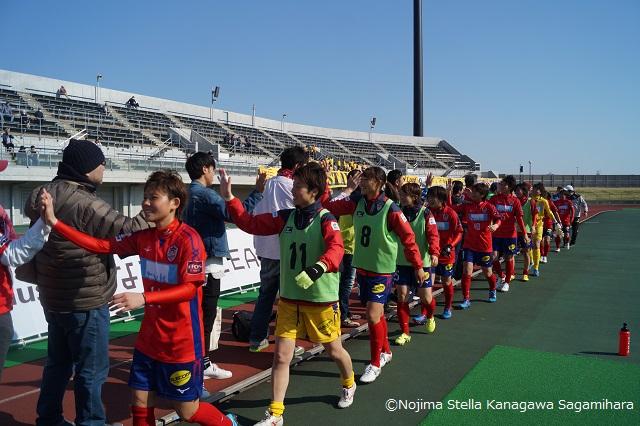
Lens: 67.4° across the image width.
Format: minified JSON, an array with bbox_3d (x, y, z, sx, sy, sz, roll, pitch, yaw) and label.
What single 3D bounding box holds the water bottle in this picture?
[{"bbox_3d":[2.672,1.109,4.201,0.089,0.282,0.089,1,3,40],"label":"water bottle"}]

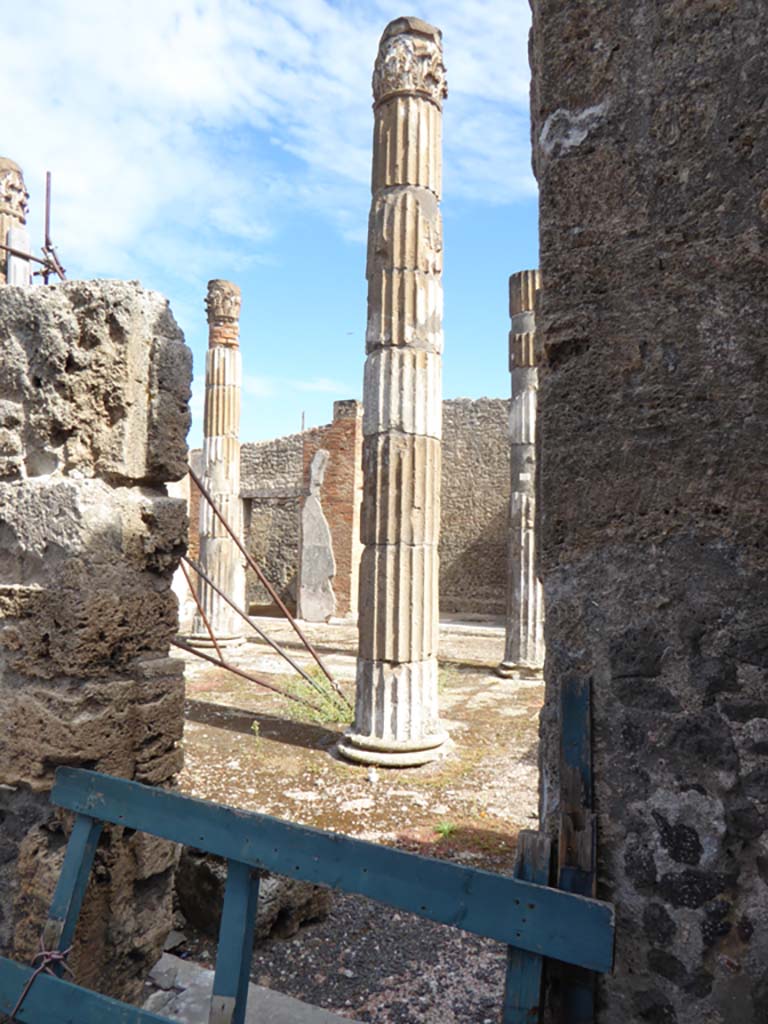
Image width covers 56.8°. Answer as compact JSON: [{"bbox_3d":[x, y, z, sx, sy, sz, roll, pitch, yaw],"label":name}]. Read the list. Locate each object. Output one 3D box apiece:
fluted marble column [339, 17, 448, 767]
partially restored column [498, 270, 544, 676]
[{"bbox_3d":[0.137,-0.899,5.191,0.790,5.200,0.790,0,-2,0],"label":"fluted marble column"},{"bbox_3d":[1.709,-0.469,8.269,0.780,4.600,0.780,0,-2,0],"label":"partially restored column"}]

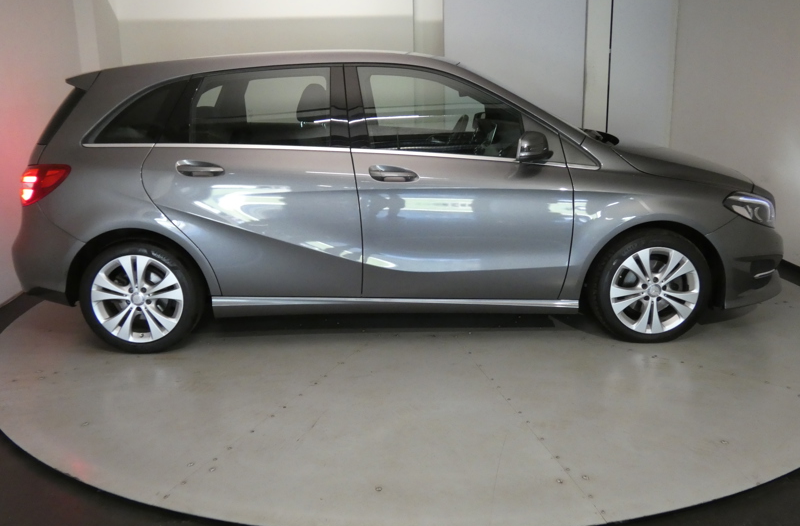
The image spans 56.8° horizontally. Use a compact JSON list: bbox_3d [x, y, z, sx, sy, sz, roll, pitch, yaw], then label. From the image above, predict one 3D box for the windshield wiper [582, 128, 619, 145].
[{"bbox_3d":[1.152,-0.740,4.284,0.110,0.080,0.580,-1,13,-1],"label":"windshield wiper"}]

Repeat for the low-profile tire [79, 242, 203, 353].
[{"bbox_3d":[-1.362,0.163,3.920,0.627,0.622,0.225,-1,13,-1],"label":"low-profile tire"}]

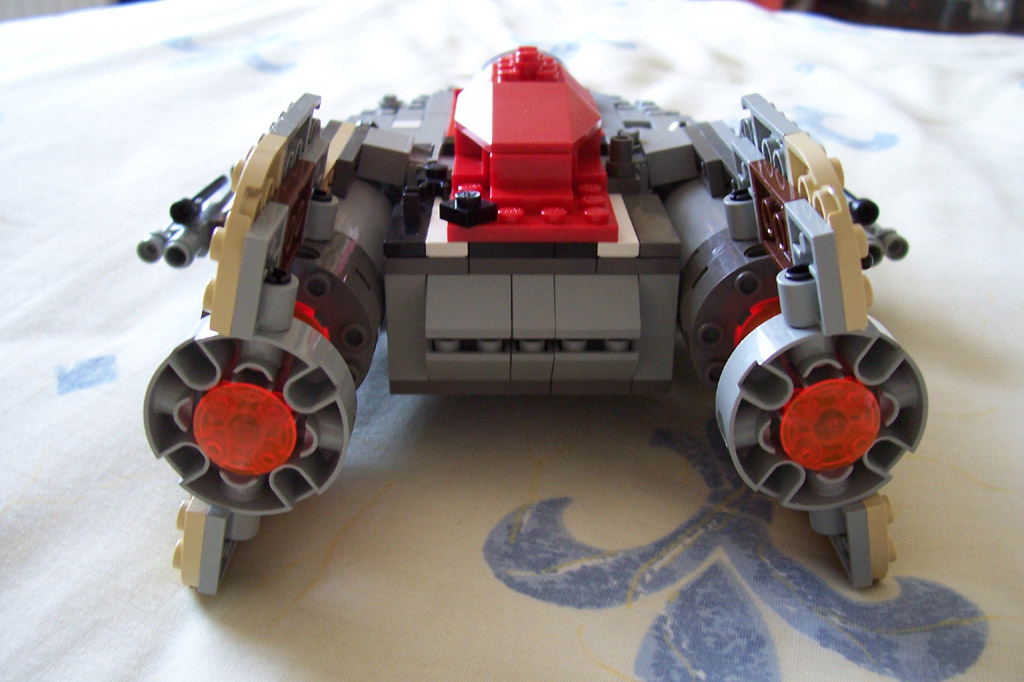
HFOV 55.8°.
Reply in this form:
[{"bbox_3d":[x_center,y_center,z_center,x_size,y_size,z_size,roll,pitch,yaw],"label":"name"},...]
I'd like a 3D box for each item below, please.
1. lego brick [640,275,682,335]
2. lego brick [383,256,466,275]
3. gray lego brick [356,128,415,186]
[{"bbox_3d":[0.028,-0.009,0.191,0.008,0.012,0.010,0,24,-1],"label":"lego brick"},{"bbox_3d":[-0.016,-0.017,0.188,0.016,0.003,0.013,0,24,-1],"label":"lego brick"},{"bbox_3d":[-0.029,-0.042,0.222,0.010,0.008,0.017,11,24,-6],"label":"gray lego brick"}]

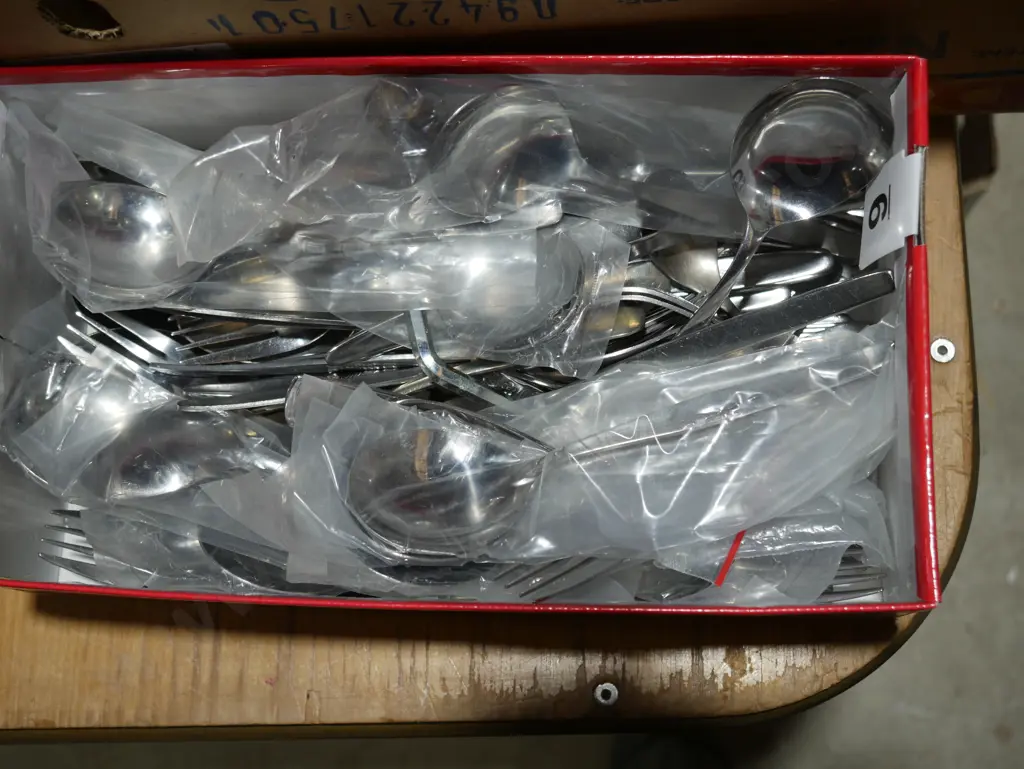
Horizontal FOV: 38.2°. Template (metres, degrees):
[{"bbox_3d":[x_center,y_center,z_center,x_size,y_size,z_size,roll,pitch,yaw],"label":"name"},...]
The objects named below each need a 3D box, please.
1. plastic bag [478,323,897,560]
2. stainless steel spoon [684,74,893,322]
[{"bbox_3d":[0.078,0.026,0.657,0.183,0.037,0.090,-12,81,-2],"label":"plastic bag"},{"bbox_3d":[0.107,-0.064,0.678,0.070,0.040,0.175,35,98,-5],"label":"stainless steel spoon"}]

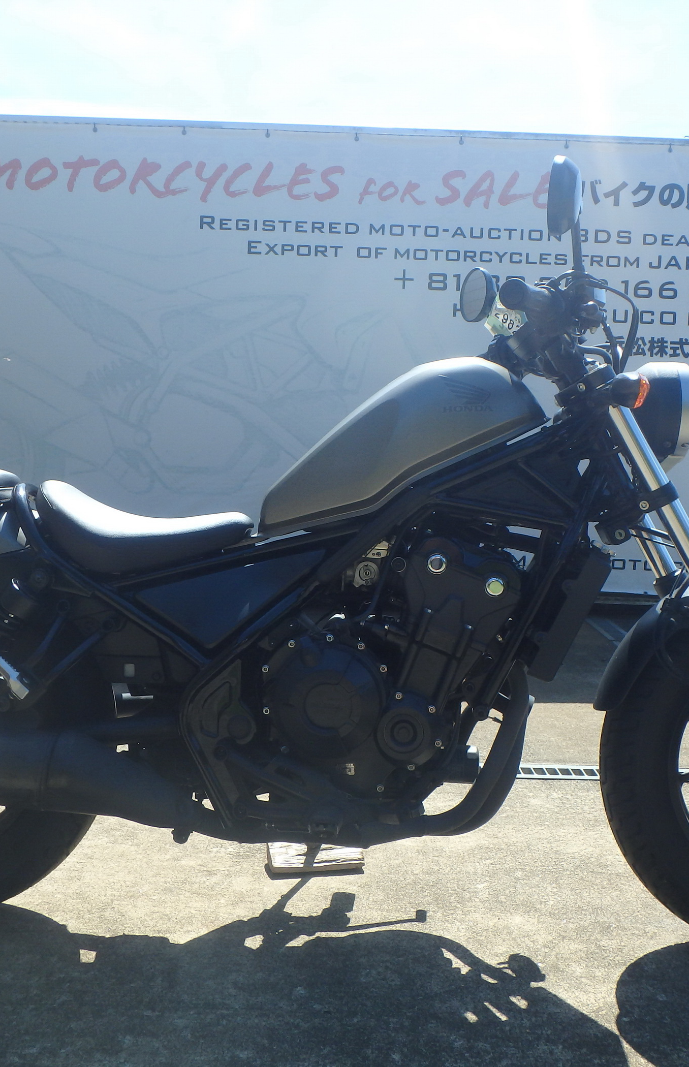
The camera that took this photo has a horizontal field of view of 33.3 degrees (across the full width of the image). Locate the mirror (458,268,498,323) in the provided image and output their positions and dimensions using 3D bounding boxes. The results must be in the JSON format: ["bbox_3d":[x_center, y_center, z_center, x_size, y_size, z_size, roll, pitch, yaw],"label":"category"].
[{"bbox_3d":[0.275,-0.492,2.375,0.050,0.115,0.140,7,-3,-18],"label":"mirror"}]

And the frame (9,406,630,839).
[{"bbox_3d":[-0.047,0.142,2.021,1.060,0.745,0.300,2,0,2],"label":"frame"}]

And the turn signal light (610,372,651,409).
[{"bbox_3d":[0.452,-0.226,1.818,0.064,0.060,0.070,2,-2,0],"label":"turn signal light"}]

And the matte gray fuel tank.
[{"bbox_3d":[0.101,-0.152,2.017,0.492,0.322,0.260,2,0,2],"label":"matte gray fuel tank"}]

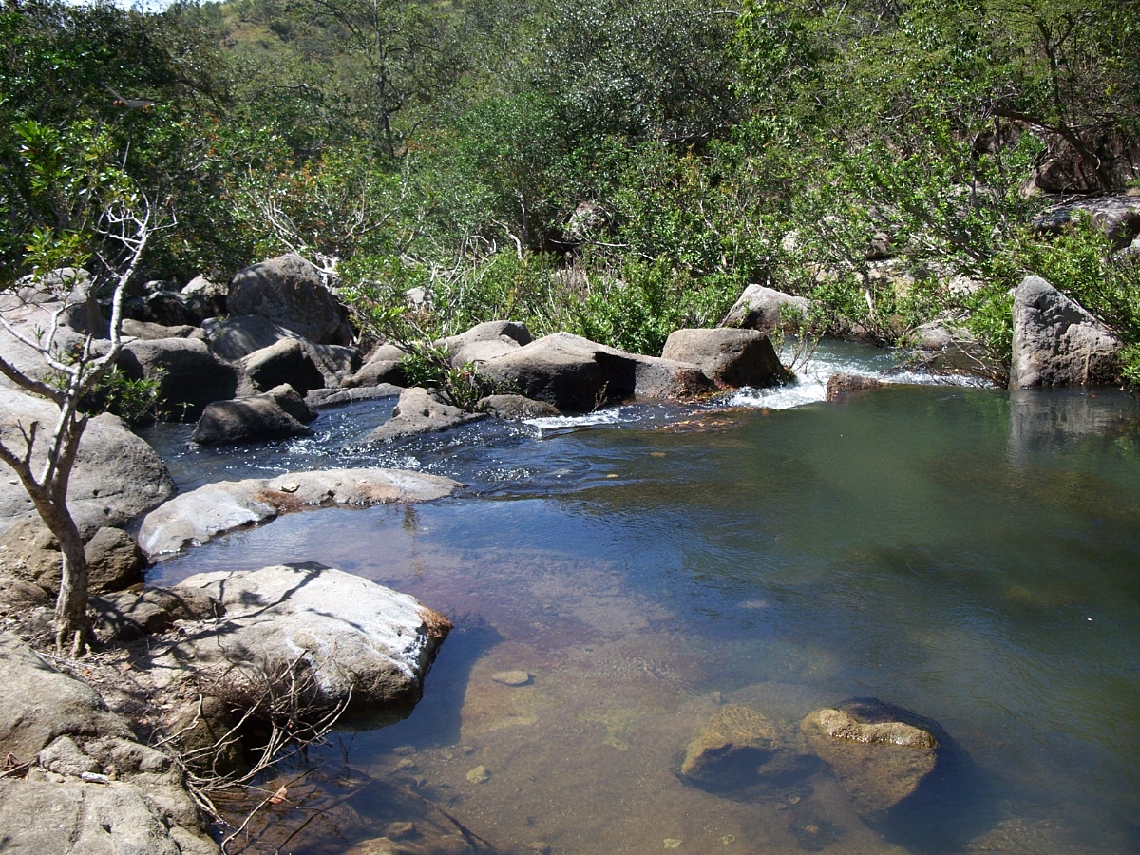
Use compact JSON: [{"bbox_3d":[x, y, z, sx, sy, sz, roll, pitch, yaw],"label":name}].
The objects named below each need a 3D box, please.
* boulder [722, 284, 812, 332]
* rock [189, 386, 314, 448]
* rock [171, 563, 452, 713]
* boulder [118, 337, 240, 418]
[{"bbox_3d":[3.300,-1.972,20.715,1.600,0.950,1.250,2,11,10],"label":"boulder"},{"bbox_3d":[-3.100,-0.174,12.202,1.200,0.520,1.000,-3,12,-15],"label":"rock"},{"bbox_3d":[-1.300,1.011,6.219,1.340,0.500,1.050,-3,12,-14],"label":"rock"},{"bbox_3d":[-4.250,-0.615,13.440,1.350,0.880,1.150,-4,12,-18],"label":"boulder"}]

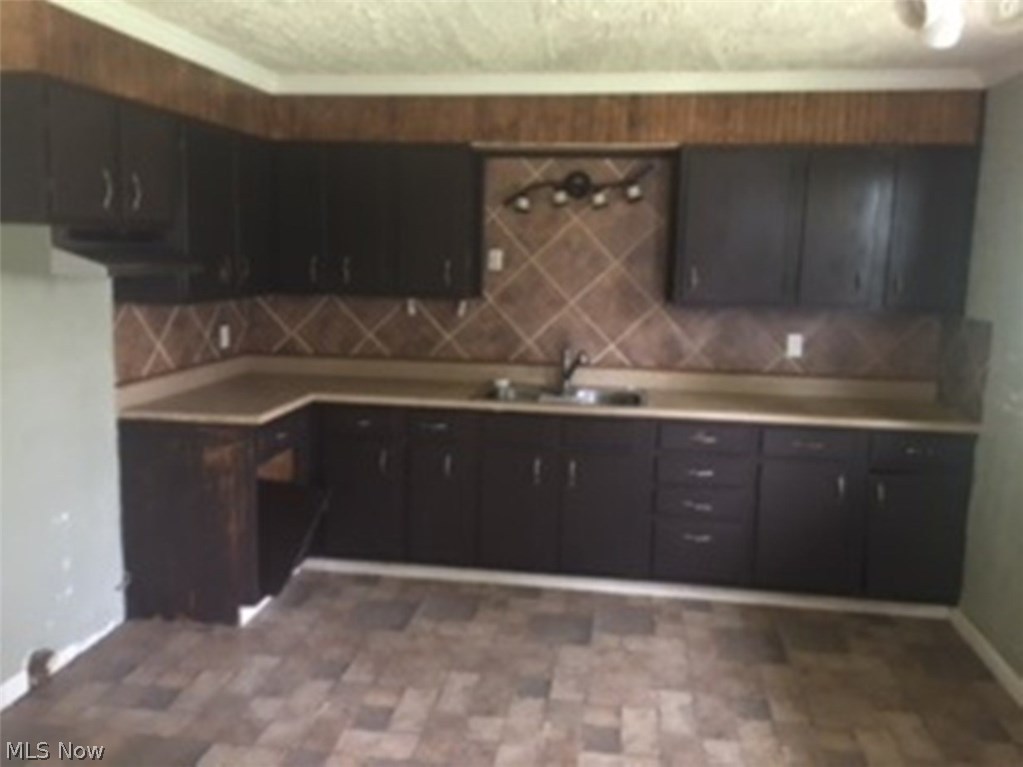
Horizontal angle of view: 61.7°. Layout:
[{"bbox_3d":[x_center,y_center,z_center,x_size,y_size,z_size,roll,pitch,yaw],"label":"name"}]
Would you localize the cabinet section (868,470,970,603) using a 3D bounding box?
[{"bbox_3d":[1.870,0.652,4.157,0.430,0.610,0.595,2,8,8],"label":"cabinet section"}]

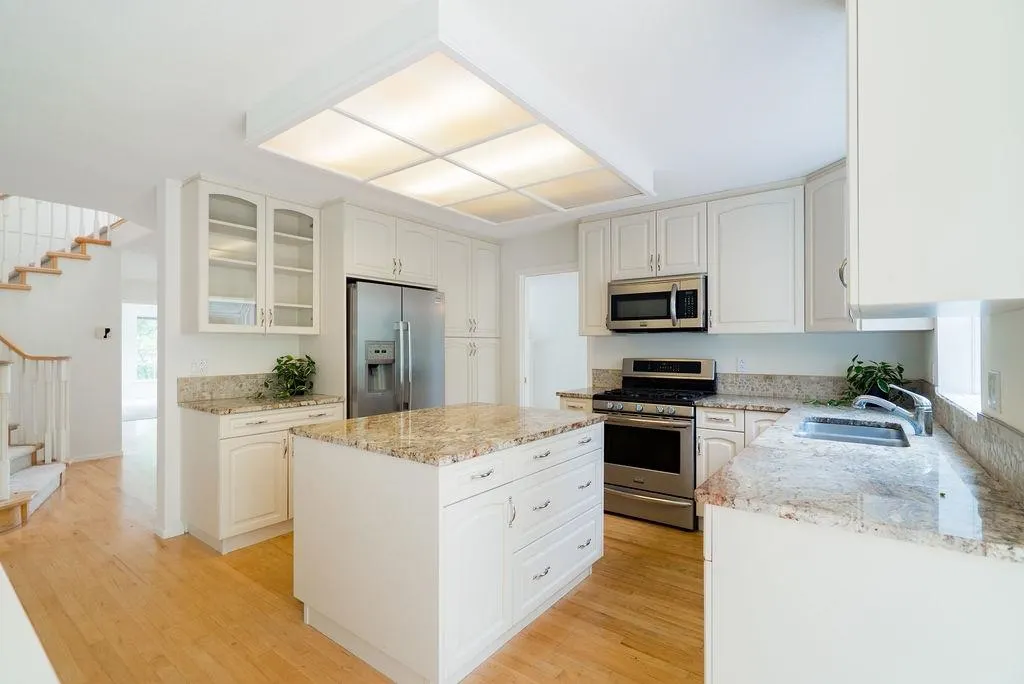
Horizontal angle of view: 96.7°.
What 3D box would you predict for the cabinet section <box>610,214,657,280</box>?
[{"bbox_3d":[1.064,-0.761,3.778,0.390,0.514,0.330,0,0,36],"label":"cabinet section"}]

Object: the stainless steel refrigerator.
[{"bbox_3d":[-1.140,0.440,3.922,0.740,1.758,0.903,-1,-1,37],"label":"stainless steel refrigerator"}]

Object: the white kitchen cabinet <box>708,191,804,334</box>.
[{"bbox_3d":[1.808,-0.551,3.348,0.602,0.981,0.345,0,-1,37],"label":"white kitchen cabinet"}]

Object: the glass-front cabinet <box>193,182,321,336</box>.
[{"bbox_3d":[-1.884,-0.557,3.348,0.340,1.010,0.822,-1,-1,37],"label":"glass-front cabinet"}]

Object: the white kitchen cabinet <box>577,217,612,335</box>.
[{"bbox_3d":[0.829,-0.552,4.119,0.320,1.005,0.340,-1,-1,37],"label":"white kitchen cabinet"}]

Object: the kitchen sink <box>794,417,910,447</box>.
[{"bbox_3d":[1.592,0.529,2.129,0.410,0.200,0.703,0,-1,37],"label":"kitchen sink"}]

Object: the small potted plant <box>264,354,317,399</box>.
[{"bbox_3d":[-1.709,0.254,3.520,0.370,0.335,0.360,0,-1,37],"label":"small potted plant"}]

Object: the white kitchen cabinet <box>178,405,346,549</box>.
[{"bbox_3d":[-1.784,0.891,3.280,0.636,0.880,0.829,0,-1,37],"label":"white kitchen cabinet"}]

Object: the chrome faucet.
[{"bbox_3d":[1.672,0.291,2.004,0.270,0.208,0.060,-1,-1,37],"label":"chrome faucet"}]

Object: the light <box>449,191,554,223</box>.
[{"bbox_3d":[-0.060,-0.969,3.256,0.605,0.050,0.600,0,-1,37],"label":"light"}]

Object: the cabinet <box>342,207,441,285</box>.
[{"bbox_3d":[-1.211,-0.771,3.979,0.645,0.548,0.931,-1,-1,37],"label":"cabinet"}]

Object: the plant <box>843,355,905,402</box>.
[{"bbox_3d":[2.318,0.249,2.920,0.370,0.335,0.360,0,-1,37],"label":"plant"}]

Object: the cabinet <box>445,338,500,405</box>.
[{"bbox_3d":[-0.661,0.654,4.776,0.630,1.388,0.944,0,-1,37],"label":"cabinet"}]

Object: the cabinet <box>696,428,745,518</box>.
[{"bbox_3d":[1.600,0.902,3.322,0.296,0.620,0.620,-1,-1,37],"label":"cabinet"}]

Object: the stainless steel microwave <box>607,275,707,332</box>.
[{"bbox_3d":[1.233,-0.296,3.766,0.756,0.420,0.405,-1,-1,37],"label":"stainless steel microwave"}]

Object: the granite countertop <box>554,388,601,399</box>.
[{"bbox_3d":[0.706,0.446,3.967,0.336,0.036,0.647,0,-1,37],"label":"granite countertop"}]

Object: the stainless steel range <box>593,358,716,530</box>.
[{"bbox_3d":[1.143,0.732,3.607,0.763,1.170,0.720,-1,-1,37],"label":"stainless steel range"}]

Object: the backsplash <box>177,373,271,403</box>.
[{"bbox_3d":[-2.008,0.338,3.428,0.025,0.178,0.855,-1,-1,37],"label":"backsplash"}]

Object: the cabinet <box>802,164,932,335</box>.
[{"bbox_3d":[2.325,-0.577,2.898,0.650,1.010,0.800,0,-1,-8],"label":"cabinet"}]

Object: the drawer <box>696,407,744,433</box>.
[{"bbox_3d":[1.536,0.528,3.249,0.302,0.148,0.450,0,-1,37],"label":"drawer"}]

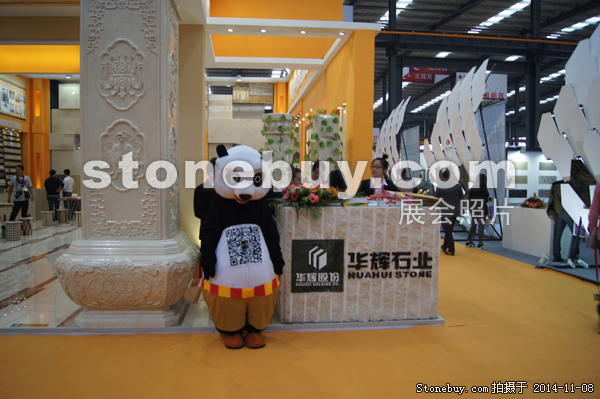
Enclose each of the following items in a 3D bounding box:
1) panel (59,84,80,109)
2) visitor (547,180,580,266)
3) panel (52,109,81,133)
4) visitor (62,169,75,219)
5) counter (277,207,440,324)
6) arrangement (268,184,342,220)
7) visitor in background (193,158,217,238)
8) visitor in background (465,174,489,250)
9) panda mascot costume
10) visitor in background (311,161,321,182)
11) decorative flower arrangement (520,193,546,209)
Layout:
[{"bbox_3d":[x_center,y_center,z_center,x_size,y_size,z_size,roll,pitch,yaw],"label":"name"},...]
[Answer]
[{"bbox_3d":[-8.266,-3.720,16.300,0.950,0.900,0.040,0,3,-6],"label":"panel"},{"bbox_3d":[4.977,0.307,8.448,0.520,1.740,0.520,2,4,25],"label":"visitor"},{"bbox_3d":[-8.422,-2.817,16.300,1.100,0.890,0.040,0,3,-6],"label":"panel"},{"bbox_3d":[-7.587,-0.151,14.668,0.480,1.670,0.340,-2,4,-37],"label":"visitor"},{"bbox_3d":[0.584,0.619,4.787,1.580,1.120,0.750,0,2,-7],"label":"counter"},{"bbox_3d":[0.056,0.026,4.600,0.740,0.340,0.450,0,2,-7],"label":"arrangement"},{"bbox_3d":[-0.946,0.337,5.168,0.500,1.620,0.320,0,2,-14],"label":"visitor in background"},{"bbox_3d":[3.825,0.262,9.719,0.500,1.620,0.360,1,2,3],"label":"visitor in background"},{"bbox_3d":[-0.512,0.386,4.035,0.720,1.740,0.540,0,2,-7],"label":"panda mascot costume"},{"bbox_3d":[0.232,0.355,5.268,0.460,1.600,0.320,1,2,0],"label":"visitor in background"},{"bbox_3d":[4.812,0.027,9.250,0.440,0.330,0.480,0,3,-12],"label":"decorative flower arrangement"}]

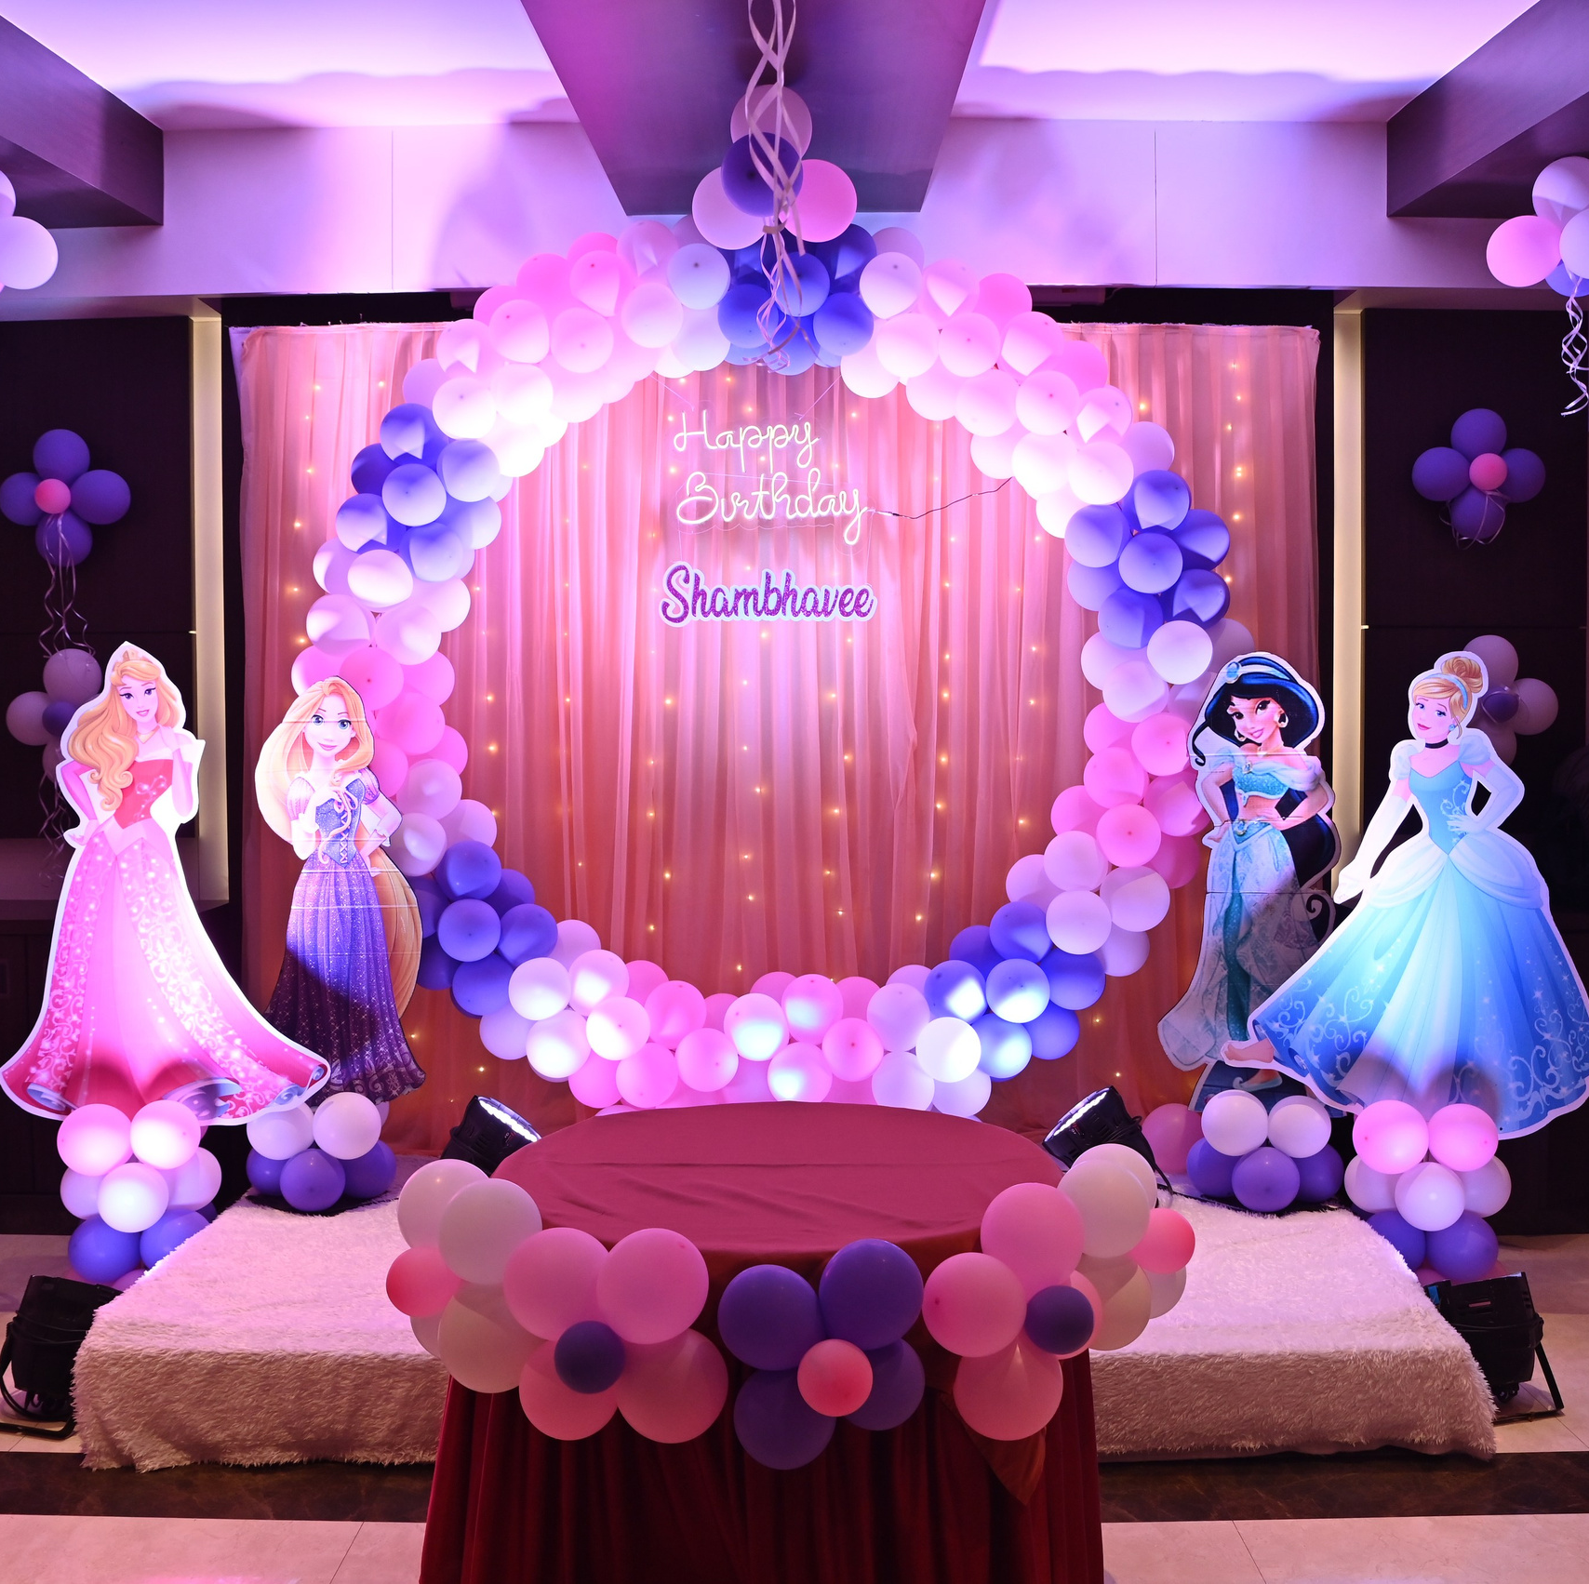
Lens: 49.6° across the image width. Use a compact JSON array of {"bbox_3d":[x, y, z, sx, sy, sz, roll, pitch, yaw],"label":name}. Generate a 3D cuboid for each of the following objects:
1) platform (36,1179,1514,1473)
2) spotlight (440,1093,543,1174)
[{"bbox_3d":[-0.017,1.188,4.141,2.810,0.235,1.500,0,2,0],"label":"platform"},{"bbox_3d":[-0.827,0.965,4.560,0.240,0.260,0.230,35,-6,-12],"label":"spotlight"}]

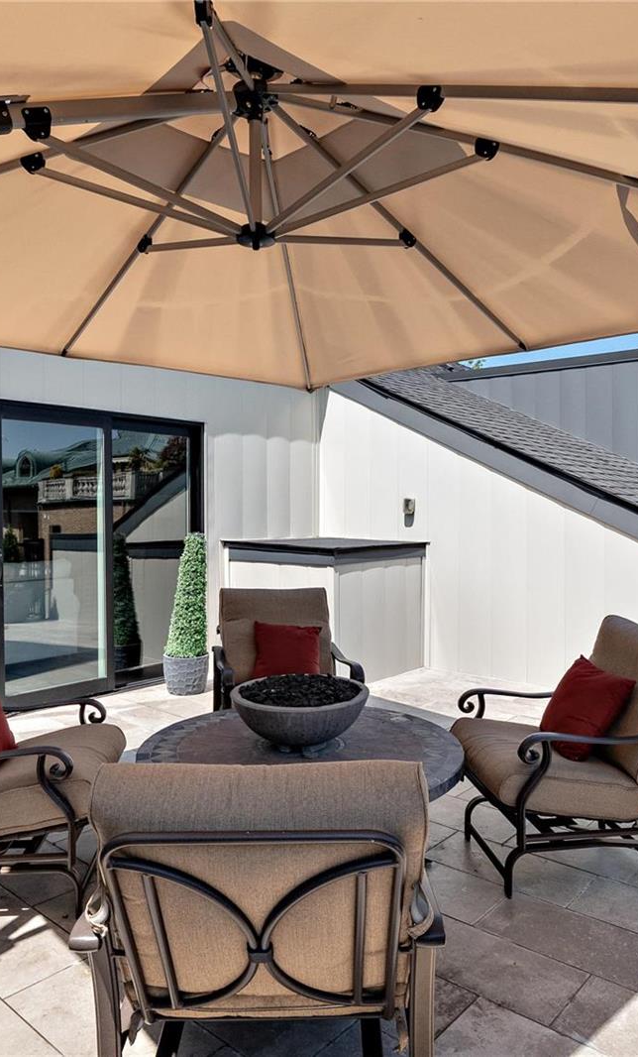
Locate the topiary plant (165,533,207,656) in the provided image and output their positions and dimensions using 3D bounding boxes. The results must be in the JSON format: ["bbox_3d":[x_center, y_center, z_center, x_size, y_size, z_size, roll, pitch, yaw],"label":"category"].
[{"bbox_3d":[-1.044,0.520,5.550,0.335,0.980,0.335,0,1,0],"label":"topiary plant"}]

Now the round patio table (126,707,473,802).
[{"bbox_3d":[-0.068,1.067,2.715,1.220,0.465,1.220,0,1,0],"label":"round patio table"}]

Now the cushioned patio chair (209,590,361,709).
[{"bbox_3d":[-0.202,0.828,3.854,0.700,0.920,0.870,0,1,-15],"label":"cushioned patio chair"}]

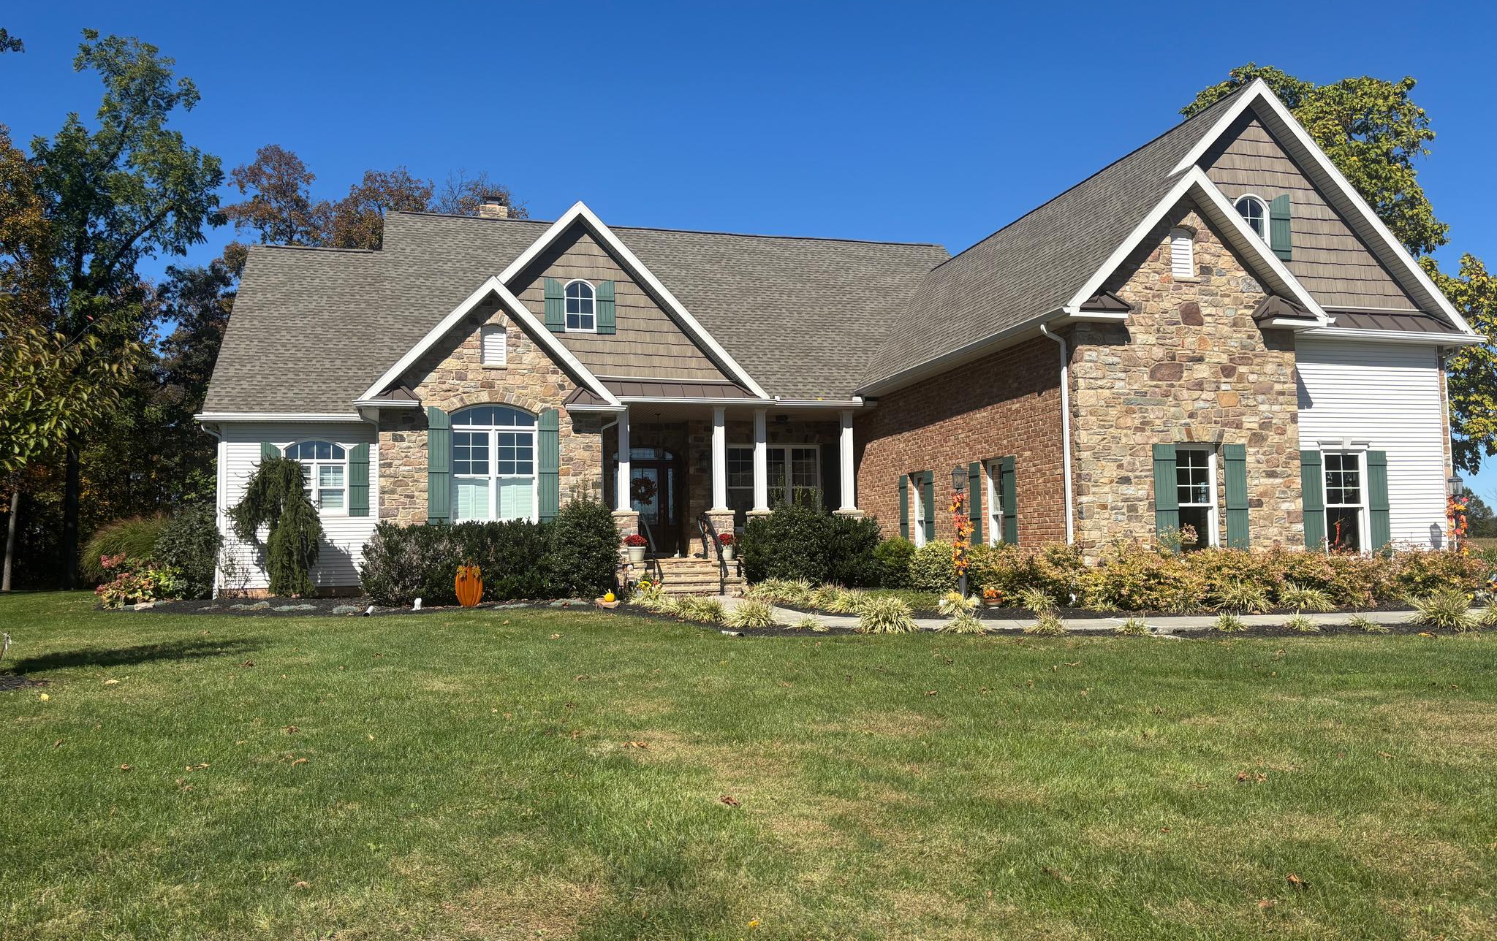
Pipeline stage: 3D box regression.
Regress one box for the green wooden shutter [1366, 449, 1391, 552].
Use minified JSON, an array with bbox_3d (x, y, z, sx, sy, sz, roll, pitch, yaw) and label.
[{"bbox_3d":[9.992,0.566,17.744,0.360,1.730,0.060,0,-4,-15],"label":"green wooden shutter"}]

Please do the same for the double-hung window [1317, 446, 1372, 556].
[{"bbox_3d":[9.462,0.581,17.854,0.880,1.770,0.120,0,-4,-15],"label":"double-hung window"}]

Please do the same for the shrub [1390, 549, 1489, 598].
[{"bbox_3d":[10.408,1.572,16.889,1.250,0.800,1.050,0,-4,-15],"label":"shrub"}]

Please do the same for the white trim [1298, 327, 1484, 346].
[{"bbox_3d":[10.067,-2.087,17.558,3.550,0.150,0.130,0,-4,-15],"label":"white trim"}]

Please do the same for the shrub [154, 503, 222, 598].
[{"bbox_3d":[-10.430,1.536,21.067,1.200,1.780,1.200,0,-4,-15],"label":"shrub"}]

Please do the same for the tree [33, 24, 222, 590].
[{"bbox_3d":[-19.203,-4.925,35.717,6.000,17.350,6.000,0,-4,-15],"label":"tree"}]

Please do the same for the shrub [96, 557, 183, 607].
[{"bbox_3d":[-10.338,1.893,19.059,1.300,0.900,1.100,0,-4,-15],"label":"shrub"}]

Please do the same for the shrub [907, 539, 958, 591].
[{"bbox_3d":[2.870,1.510,17.679,0.720,0.780,0.800,0,-4,-15],"label":"shrub"}]

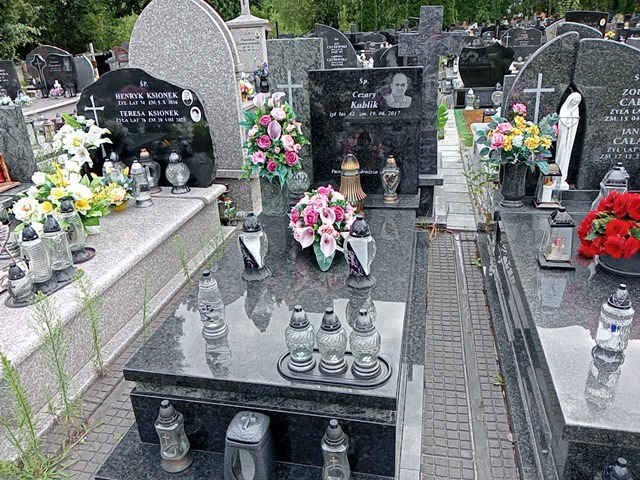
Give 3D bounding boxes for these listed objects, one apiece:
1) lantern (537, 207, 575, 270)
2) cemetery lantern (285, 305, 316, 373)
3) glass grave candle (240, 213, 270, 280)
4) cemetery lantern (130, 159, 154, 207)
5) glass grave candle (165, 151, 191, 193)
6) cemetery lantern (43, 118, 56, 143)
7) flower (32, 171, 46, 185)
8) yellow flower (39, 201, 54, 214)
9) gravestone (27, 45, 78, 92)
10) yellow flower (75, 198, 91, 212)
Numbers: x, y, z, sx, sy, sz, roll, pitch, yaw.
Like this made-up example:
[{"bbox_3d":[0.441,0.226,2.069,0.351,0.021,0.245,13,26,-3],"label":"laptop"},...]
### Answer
[{"bbox_3d":[1.172,-0.017,2.530,0.155,0.285,0.150,3,23,12],"label":"lantern"},{"bbox_3d":[-0.069,0.331,1.801,0.097,0.222,0.097,3,23,12],"label":"cemetery lantern"},{"bbox_3d":[-0.276,0.019,2.186,0.122,0.268,0.112,2,23,12],"label":"glass grave candle"},{"bbox_3d":[-1.321,-0.420,3.818,0.115,0.325,0.115,3,23,12],"label":"cemetery lantern"},{"bbox_3d":[-0.974,-0.461,3.538,0.172,0.275,0.172,2,23,12],"label":"glass grave candle"},{"bbox_3d":[-3.380,-1.361,6.425,0.140,0.265,0.140,3,23,12],"label":"cemetery lantern"},{"bbox_3d":[-1.546,-0.345,2.854,0.075,0.075,0.070,-4,22,-5],"label":"flower"},{"bbox_3d":[-1.444,-0.172,2.733,0.075,0.072,0.060,-7,22,-11],"label":"yellow flower"},{"bbox_3d":[-4.530,-2.873,8.750,0.840,0.820,0.130,3,24,11],"label":"gravestone"},{"bbox_3d":[-1.397,-0.199,3.050,0.088,0.085,0.060,-13,26,-23],"label":"yellow flower"}]

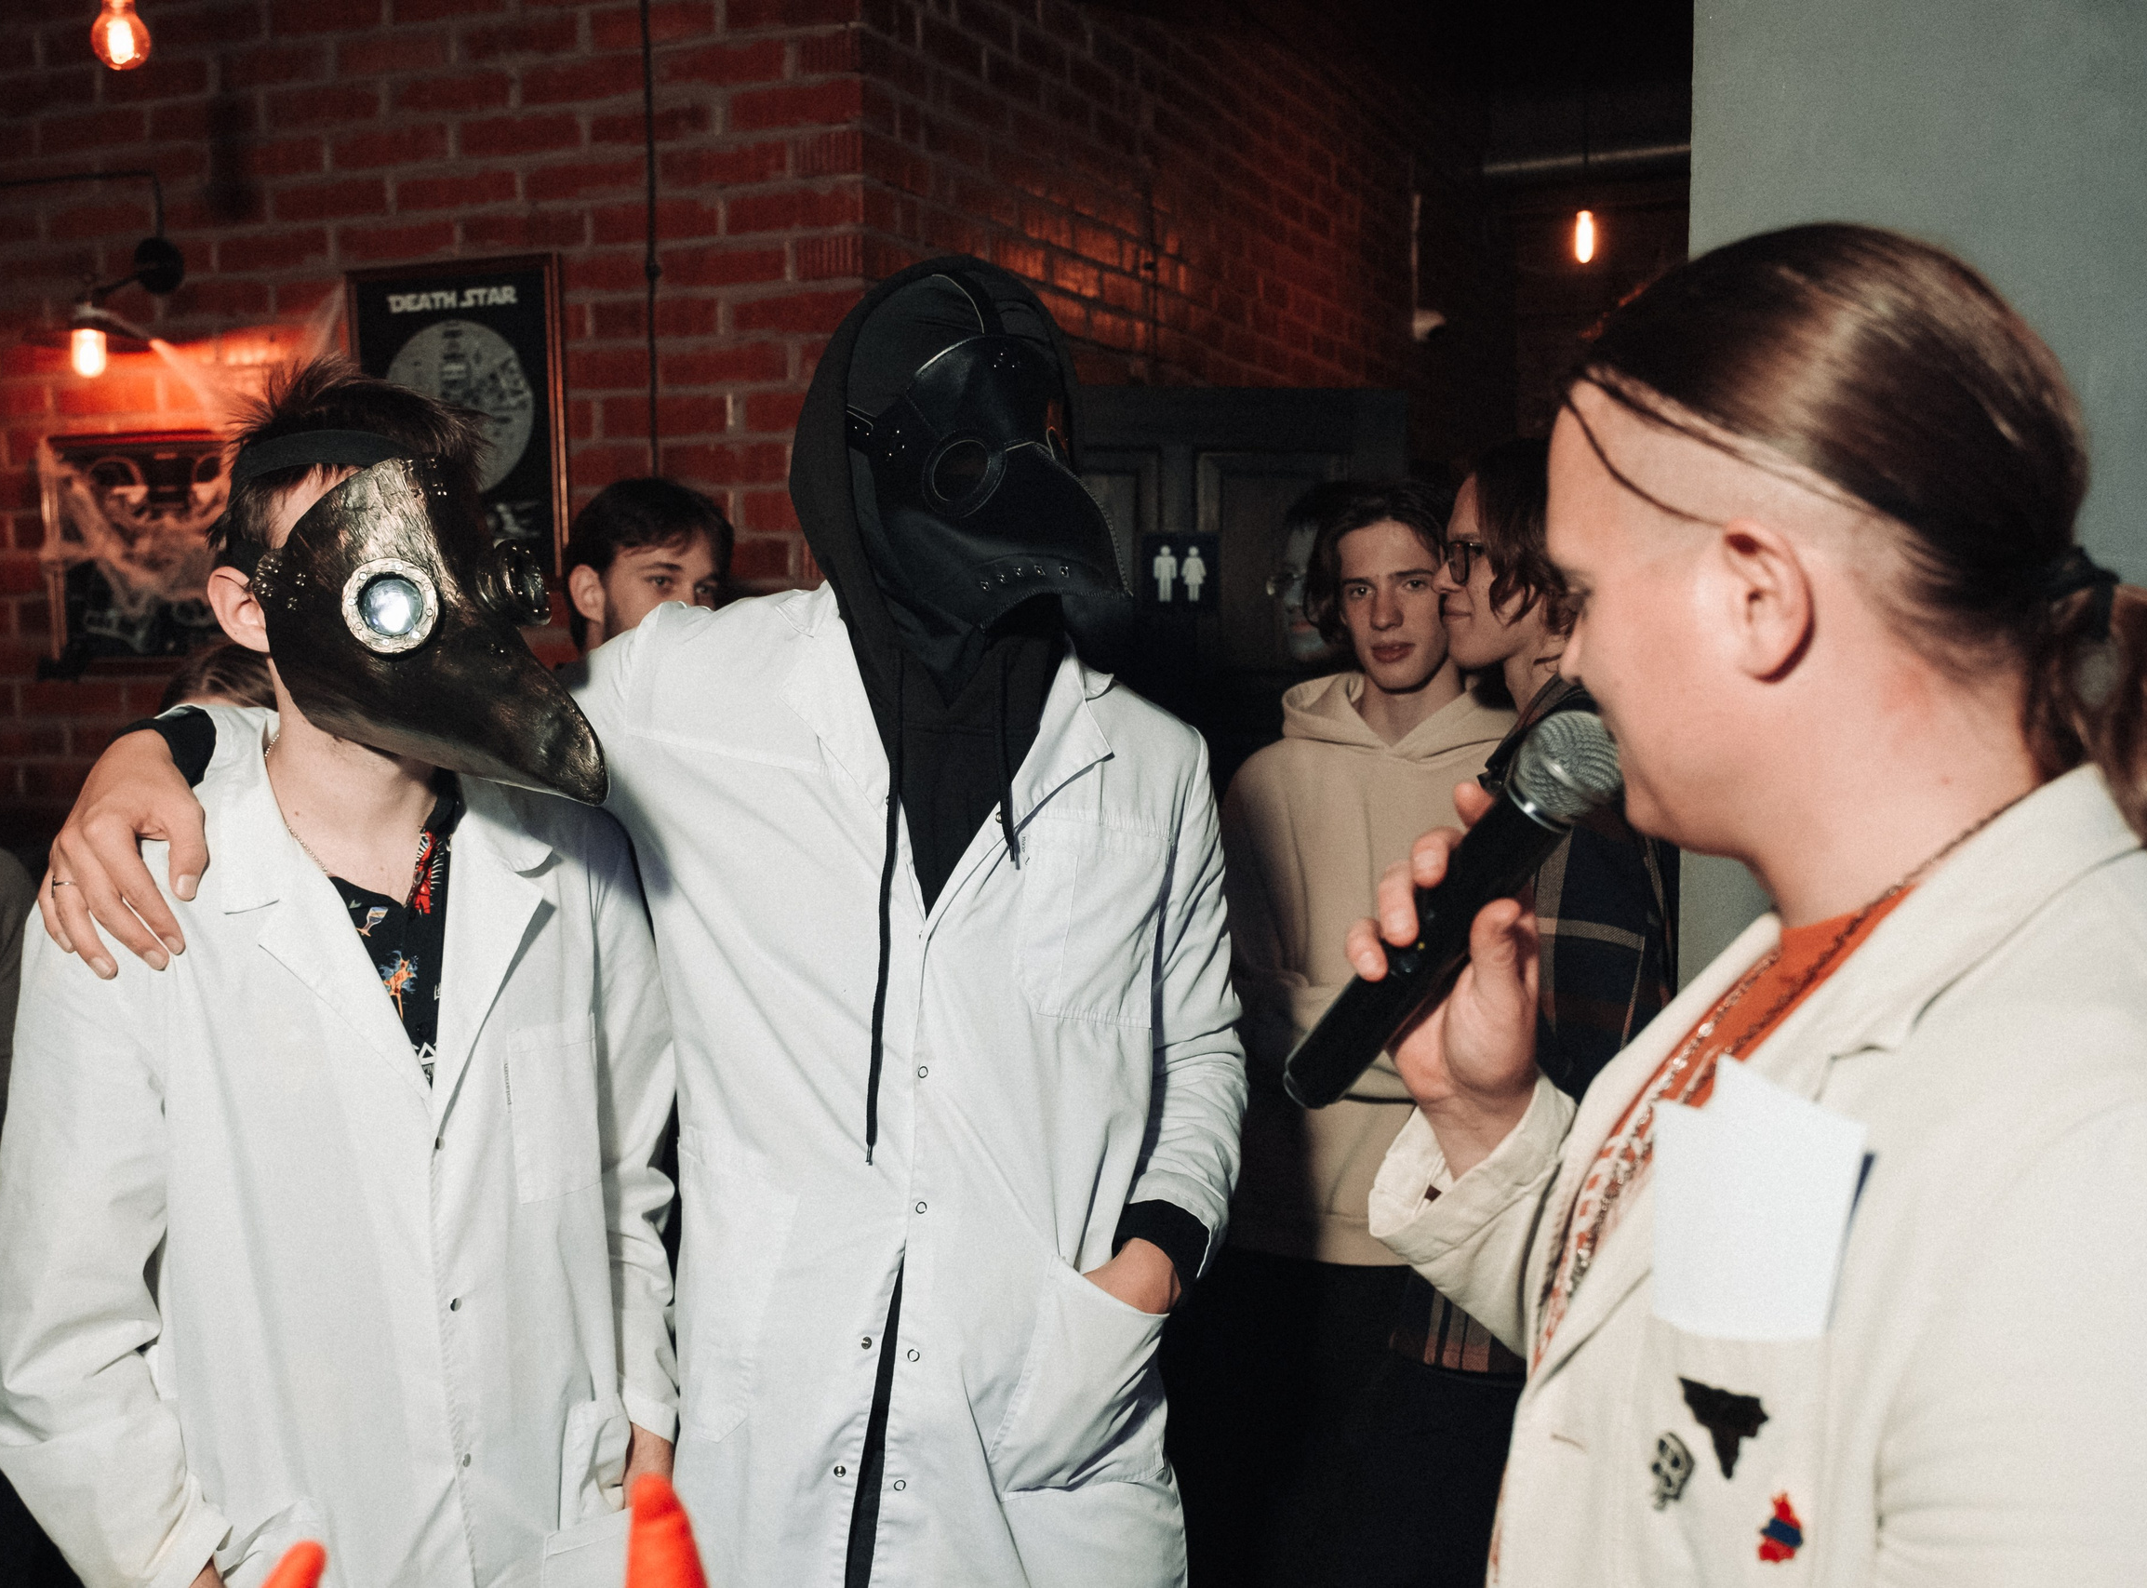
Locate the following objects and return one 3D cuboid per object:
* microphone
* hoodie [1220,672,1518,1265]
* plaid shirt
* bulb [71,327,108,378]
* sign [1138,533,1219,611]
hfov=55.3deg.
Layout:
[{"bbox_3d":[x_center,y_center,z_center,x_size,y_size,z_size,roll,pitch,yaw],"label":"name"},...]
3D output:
[{"bbox_3d":[0.183,0.055,0.985,0.052,0.239,0.052,40,22,10],"label":"microphone"},{"bbox_3d":[0.394,0.187,2.330,0.500,0.660,0.310,1,6,13],"label":"hoodie"},{"bbox_3d":[0.535,0.223,2.150,0.330,0.720,0.480,-5,7,-34],"label":"plaid shirt"},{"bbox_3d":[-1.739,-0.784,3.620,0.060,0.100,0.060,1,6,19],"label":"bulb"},{"bbox_3d":[0.188,-0.394,3.670,0.142,0.142,0.006,-2,6,-12],"label":"sign"}]

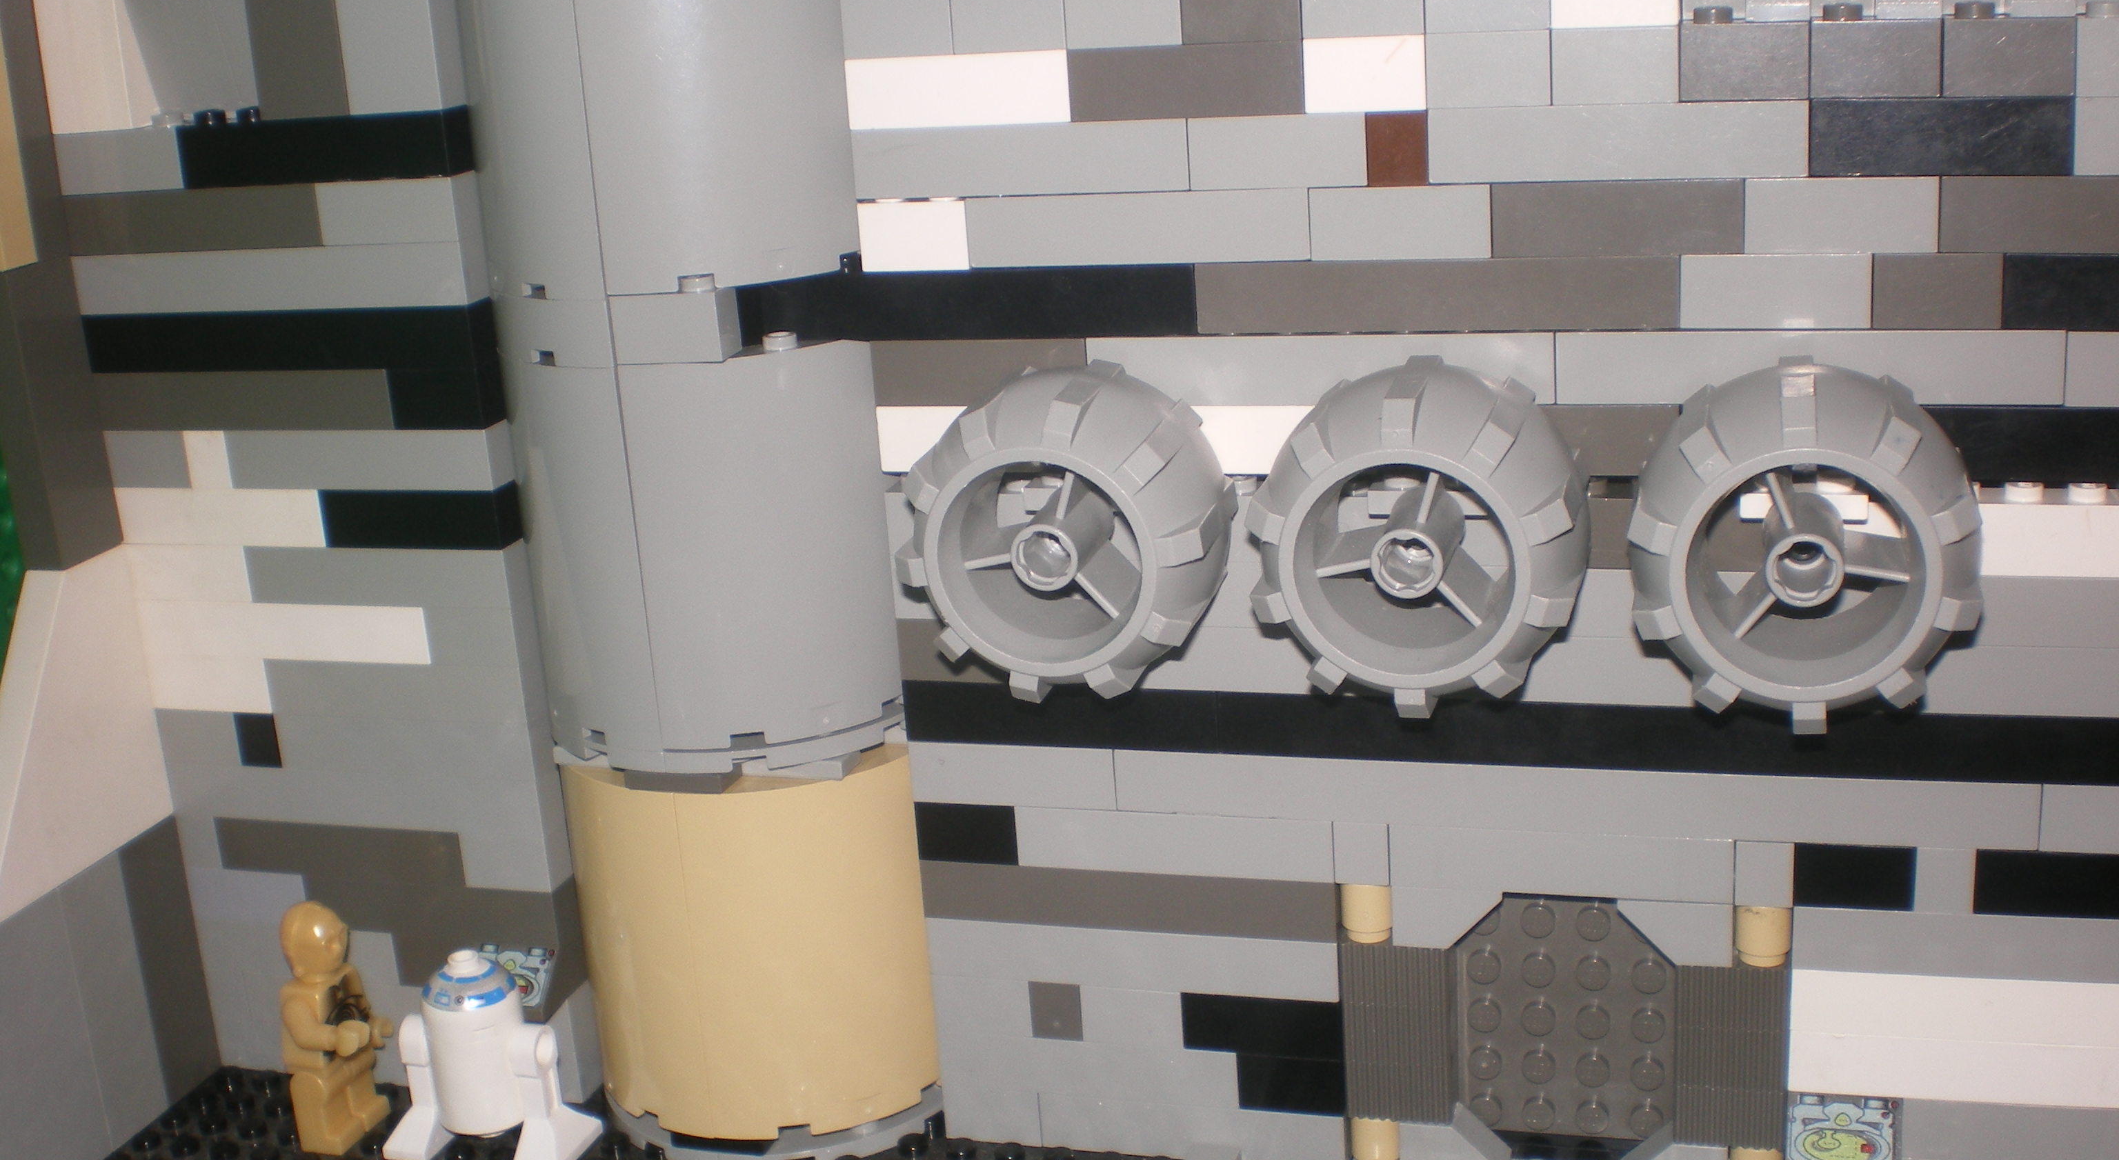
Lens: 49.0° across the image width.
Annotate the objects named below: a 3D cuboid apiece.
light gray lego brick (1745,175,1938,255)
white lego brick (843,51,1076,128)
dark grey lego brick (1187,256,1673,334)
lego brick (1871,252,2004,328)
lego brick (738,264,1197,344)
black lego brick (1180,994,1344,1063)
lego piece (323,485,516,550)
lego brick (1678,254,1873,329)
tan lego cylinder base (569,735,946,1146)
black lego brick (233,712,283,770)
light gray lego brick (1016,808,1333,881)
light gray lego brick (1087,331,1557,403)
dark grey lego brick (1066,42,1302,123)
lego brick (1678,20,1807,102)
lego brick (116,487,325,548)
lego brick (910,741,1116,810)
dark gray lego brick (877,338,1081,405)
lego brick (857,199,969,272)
[{"bbox_3d":[0.098,-0.046,0.293,0.024,0.010,0.008,1,17,17],"label":"light gray lego brick"},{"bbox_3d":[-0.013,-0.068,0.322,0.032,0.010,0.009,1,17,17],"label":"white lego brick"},{"bbox_3d":[0.051,-0.039,0.313,0.064,0.010,0.012,1,17,17],"label":"dark grey lego brick"},{"bbox_3d":[0.110,-0.037,0.293,0.016,0.010,0.008,1,17,17],"label":"lego brick"},{"bbox_3d":[-0.013,-0.040,0.330,0.069,0.010,0.008,1,17,17],"label":"lego brick"},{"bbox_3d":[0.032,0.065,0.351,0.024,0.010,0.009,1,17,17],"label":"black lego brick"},{"bbox_3d":[-0.100,-0.011,0.366,0.032,0.010,0.008,1,17,17],"label":"lego piece"},{"bbox_3d":[0.093,-0.039,0.302,0.024,0.010,0.016,1,18,17],"label":"lego brick"},{"bbox_3d":[-0.048,0.052,0.378,0.062,0.060,0.054,1,17,17],"label":"tan lego cylinder base"},{"bbox_3d":[-0.132,0.025,0.388,0.008,0.010,0.008,1,17,17],"label":"black lego brick"},{"bbox_3d":[0.019,0.036,0.346,0.048,0.010,0.016,1,18,17],"label":"light gray lego brick"},{"bbox_3d":[0.036,-0.030,0.319,0.064,0.010,0.008,1,17,17],"label":"light gray lego brick"},{"bbox_3d":[0.018,-0.068,0.314,0.032,0.010,0.014,1,17,17],"label":"dark grey lego brick"},{"bbox_3d":[0.086,-0.065,0.292,0.016,0.010,0.008,1,17,17],"label":"lego brick"},{"bbox_3d":[-0.137,-0.012,0.386,0.042,0.010,0.012,1,17,17],"label":"lego brick"},{"bbox_3d":[-0.005,0.027,0.350,0.032,0.010,0.016,1,18,17],"label":"lego brick"},{"bbox_3d":[-0.010,-0.030,0.333,0.032,0.010,0.008,1,17,17],"label":"dark gray lego brick"},{"bbox_3d":[-0.019,-0.050,0.330,0.016,0.010,0.011,1,17,17],"label":"lego brick"}]

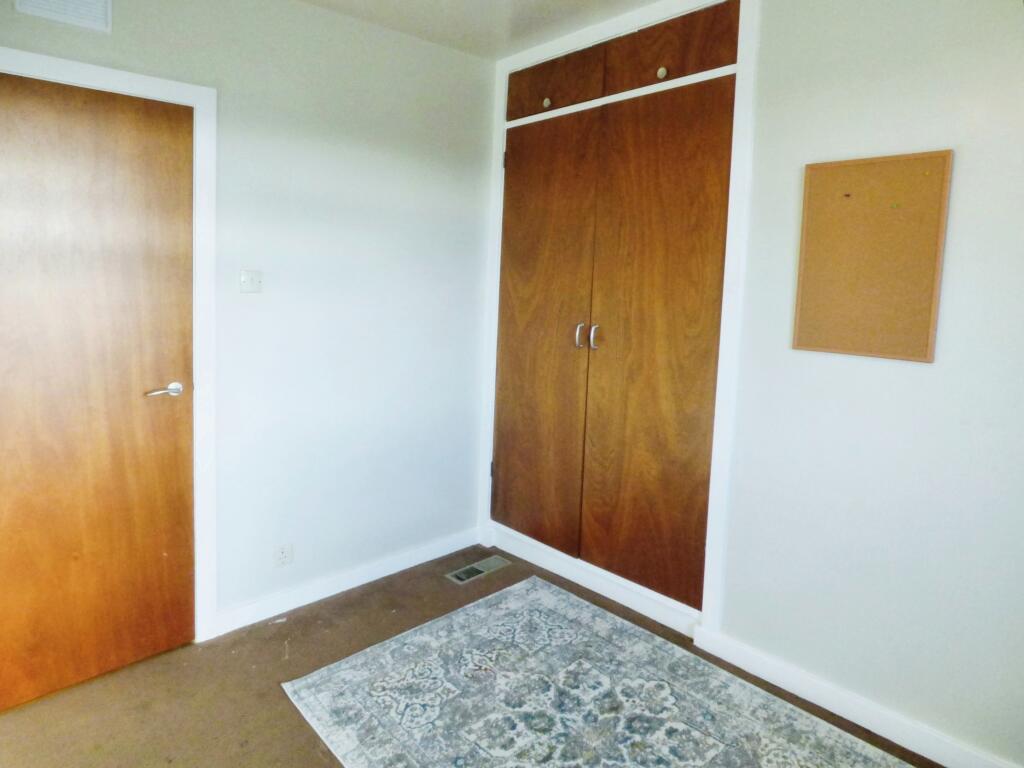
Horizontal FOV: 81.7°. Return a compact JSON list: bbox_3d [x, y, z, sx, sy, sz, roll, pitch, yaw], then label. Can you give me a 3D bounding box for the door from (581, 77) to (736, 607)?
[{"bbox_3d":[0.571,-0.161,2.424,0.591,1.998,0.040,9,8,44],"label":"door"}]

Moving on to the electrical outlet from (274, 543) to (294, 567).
[{"bbox_3d":[-0.940,0.712,2.449,0.084,0.098,0.012,-4,7,-40],"label":"electrical outlet"}]

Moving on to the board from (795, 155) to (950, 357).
[{"bbox_3d":[1.099,-0.389,1.834,0.396,0.603,0.018,9,8,44],"label":"board"}]

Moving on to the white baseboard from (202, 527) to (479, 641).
[{"bbox_3d":[-0.680,0.860,2.681,1.300,0.096,0.018,-8,10,-39],"label":"white baseboard"}]

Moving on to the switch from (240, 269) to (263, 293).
[{"bbox_3d":[-1.000,-0.396,2.279,0.086,0.088,0.012,-4,7,-40],"label":"switch"}]

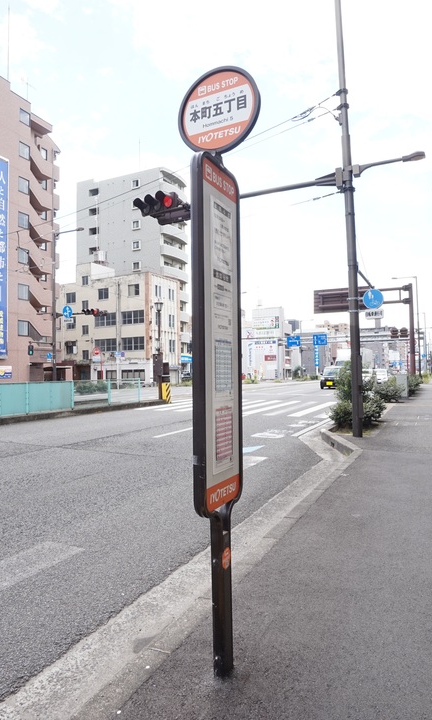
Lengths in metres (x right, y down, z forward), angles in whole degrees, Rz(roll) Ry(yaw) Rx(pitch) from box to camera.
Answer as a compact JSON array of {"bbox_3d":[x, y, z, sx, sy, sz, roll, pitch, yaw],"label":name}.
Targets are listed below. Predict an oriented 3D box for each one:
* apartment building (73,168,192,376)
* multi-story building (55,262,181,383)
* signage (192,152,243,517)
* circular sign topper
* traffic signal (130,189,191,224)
[{"bbox_3d":[-12.351,-11.334,69.095,15.800,30.161,8.000,-2,-2,25],"label":"apartment building"},{"bbox_3d":[-13.432,-4.667,62.361,15.300,16.470,7.300,-2,-2,25],"label":"multi-story building"},{"bbox_3d":[0.008,-0.119,2.207,0.074,1.690,0.410,-2,-2,25],"label":"signage"},{"bbox_3d":[0.011,-1.234,2.230,0.410,0.420,0.060,-2,-2,25],"label":"circular sign topper"},{"bbox_3d":[-1.523,-4.072,11.927,1.200,0.420,0.450,-2,-2,25],"label":"traffic signal"}]

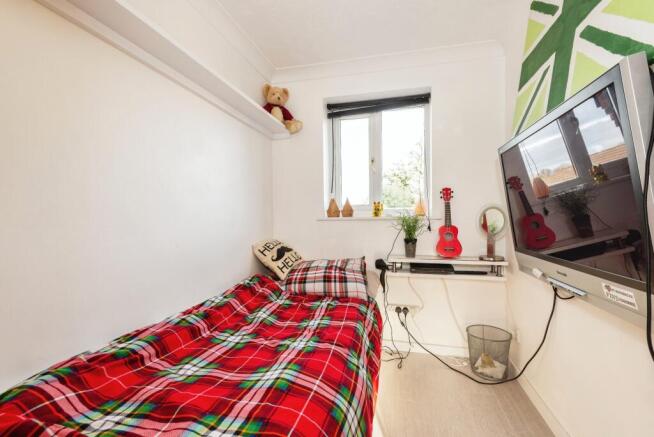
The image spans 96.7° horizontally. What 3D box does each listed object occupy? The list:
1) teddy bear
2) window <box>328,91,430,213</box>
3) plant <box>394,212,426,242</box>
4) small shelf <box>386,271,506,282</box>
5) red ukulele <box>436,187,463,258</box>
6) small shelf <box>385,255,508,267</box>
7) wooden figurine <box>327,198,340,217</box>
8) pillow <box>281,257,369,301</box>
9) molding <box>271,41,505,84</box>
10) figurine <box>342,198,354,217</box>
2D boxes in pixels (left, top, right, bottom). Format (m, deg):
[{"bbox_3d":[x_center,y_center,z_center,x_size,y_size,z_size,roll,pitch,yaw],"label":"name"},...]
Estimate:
[{"bbox_3d":[-0.370,-0.867,2.295,0.250,0.340,0.250,-1,1,-32],"label":"teddy bear"},{"bbox_3d":[0.423,-0.517,2.440,0.850,0.970,0.120,0,1,13],"label":"window"},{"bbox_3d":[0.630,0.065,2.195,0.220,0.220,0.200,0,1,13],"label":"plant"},{"bbox_3d":[0.845,0.414,2.160,0.810,0.024,0.220,0,1,13],"label":"small shelf"},{"bbox_3d":[0.900,0.038,2.166,0.180,0.525,0.075,-1,-4,13],"label":"red ukulele"},{"bbox_3d":[0.858,0.310,2.155,0.810,0.024,0.220,0,1,13],"label":"small shelf"},{"bbox_3d":[0.063,-0.088,2.514,0.115,0.160,0.105,0,1,13],"label":"wooden figurine"},{"bbox_3d":[0.017,0.416,2.163,0.580,0.220,0.420,0,1,13],"label":"pillow"},{"bbox_3d":[0.406,-1.232,2.308,1.850,0.085,0.085,0,1,13],"label":"molding"},{"bbox_3d":[0.188,-0.088,2.483,0.103,0.160,0.100,0,1,13],"label":"figurine"}]

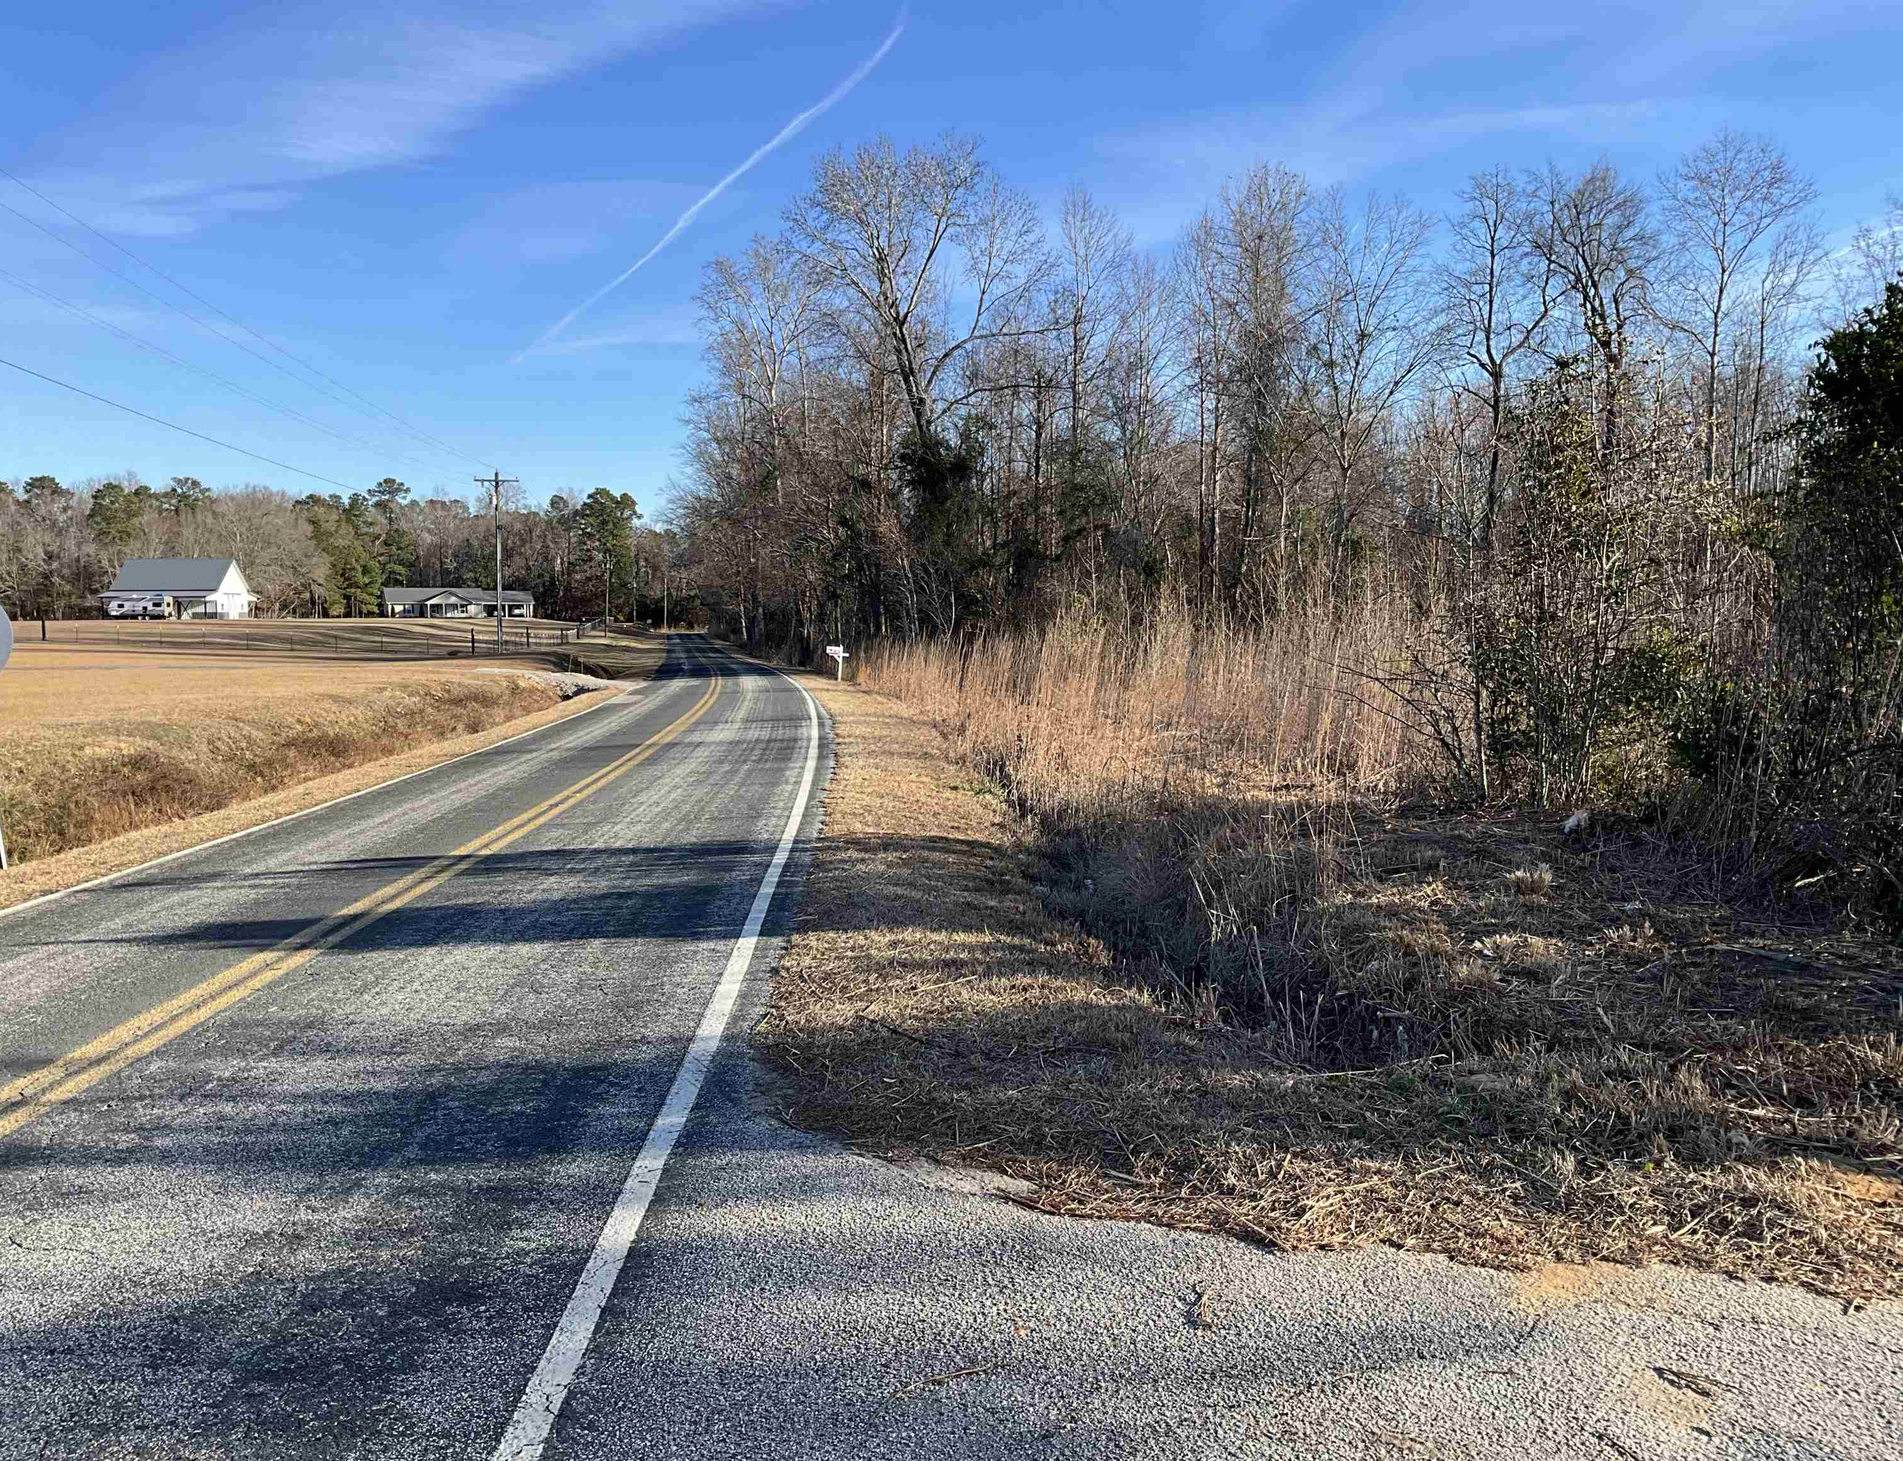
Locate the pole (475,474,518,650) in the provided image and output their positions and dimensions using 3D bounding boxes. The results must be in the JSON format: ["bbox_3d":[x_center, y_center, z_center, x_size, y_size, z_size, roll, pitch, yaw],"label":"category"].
[{"bbox_3d":[-25.542,-9.455,92.000,2.440,10.300,0.300,-1,4,-8],"label":"pole"}]

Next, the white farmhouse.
[{"bbox_3d":[-98.950,-18.105,209.768,13.300,7.900,16.000,0,4,0],"label":"white farmhouse"}]

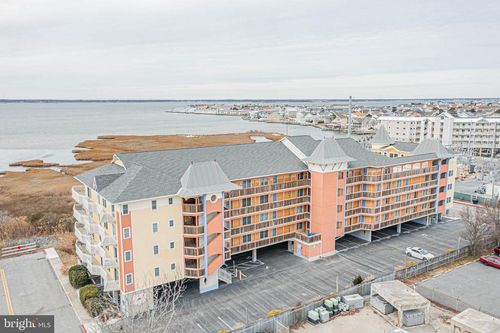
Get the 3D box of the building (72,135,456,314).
[{"bbox_3d":[8.200,4.000,73.500,74.000,20.000,20.500,-6,12,-32],"label":"building"}]

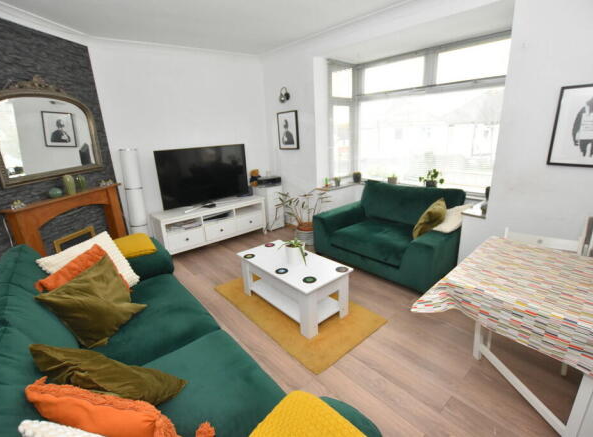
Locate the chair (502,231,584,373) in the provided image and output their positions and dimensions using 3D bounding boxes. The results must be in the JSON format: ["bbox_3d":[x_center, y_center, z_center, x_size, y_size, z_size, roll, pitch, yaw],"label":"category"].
[{"bbox_3d":[1.584,0.507,1.835,0.420,0.780,0.490,9,20,33],"label":"chair"}]

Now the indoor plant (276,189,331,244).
[{"bbox_3d":[0.126,-0.031,3.827,0.690,0.790,0.690,-3,17,1],"label":"indoor plant"}]

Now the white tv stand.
[{"bbox_3d":[-1.206,0.091,4.019,1.480,0.570,0.470,-16,21,-38],"label":"white tv stand"}]

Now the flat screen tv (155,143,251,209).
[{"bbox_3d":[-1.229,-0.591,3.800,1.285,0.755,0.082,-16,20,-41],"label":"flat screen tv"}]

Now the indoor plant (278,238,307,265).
[{"bbox_3d":[-0.022,0.268,2.284,0.224,0.189,0.194,-3,15,-1],"label":"indoor plant"}]

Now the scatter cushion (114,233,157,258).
[{"bbox_3d":[-1.496,0.258,2.512,0.380,0.140,0.420,-16,21,-38],"label":"scatter cushion"}]

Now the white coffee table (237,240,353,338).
[{"bbox_3d":[-0.039,0.559,2.342,0.488,0.403,0.941,-15,19,-38],"label":"white coffee table"}]

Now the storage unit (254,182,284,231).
[{"bbox_3d":[-0.450,-0.196,4.671,0.311,0.719,0.347,-16,20,-41],"label":"storage unit"}]

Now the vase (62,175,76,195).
[{"bbox_3d":[-2.207,-0.329,2.645,0.075,0.187,0.075,-1,17,7],"label":"vase"}]

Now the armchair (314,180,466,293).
[{"bbox_3d":[1.064,0.077,3.135,0.969,0.826,1.514,-13,18,-35],"label":"armchair"}]

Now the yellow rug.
[{"bbox_3d":[-0.051,0.777,2.513,0.783,0.014,1.470,-16,21,-38],"label":"yellow rug"}]

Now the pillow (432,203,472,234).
[{"bbox_3d":[1.544,-0.013,2.766,0.388,0.143,0.388,-49,35,-19],"label":"pillow"}]

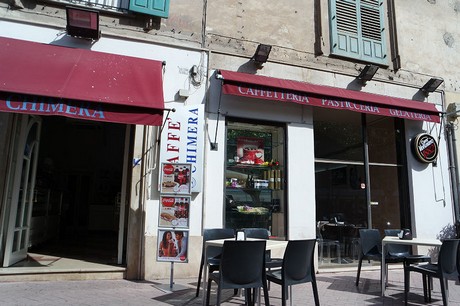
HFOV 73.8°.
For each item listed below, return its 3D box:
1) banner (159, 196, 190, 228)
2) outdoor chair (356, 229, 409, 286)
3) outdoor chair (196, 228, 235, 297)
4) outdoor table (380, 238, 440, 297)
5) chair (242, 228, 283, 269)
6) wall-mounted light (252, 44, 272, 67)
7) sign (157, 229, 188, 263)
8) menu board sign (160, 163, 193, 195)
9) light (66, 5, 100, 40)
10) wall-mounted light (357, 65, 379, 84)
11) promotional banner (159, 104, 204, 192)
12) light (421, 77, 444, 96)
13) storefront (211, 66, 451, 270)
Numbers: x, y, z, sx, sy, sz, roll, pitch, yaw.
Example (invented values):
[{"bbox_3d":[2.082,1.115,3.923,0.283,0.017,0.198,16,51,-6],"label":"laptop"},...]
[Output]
[{"bbox_3d":[-0.807,0.870,4.496,0.450,0.450,0.030,1,-9,0],"label":"banner"},{"bbox_3d":[2.248,1.565,4.479,0.470,0.820,0.520,4,-9,-23],"label":"outdoor chair"},{"bbox_3d":[-0.097,1.403,3.833,0.480,0.830,0.520,3,-9,-15],"label":"outdoor chair"},{"bbox_3d":[2.544,1.580,4.244,0.700,0.730,0.700,-4,-10,31],"label":"outdoor table"},{"bbox_3d":[0.456,1.478,4.114,0.460,0.840,0.530,5,-10,-20],"label":"chair"},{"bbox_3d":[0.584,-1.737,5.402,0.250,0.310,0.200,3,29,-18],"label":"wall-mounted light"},{"bbox_3d":[-0.816,1.340,4.420,0.455,0.455,0.030,1,-9,0],"label":"sign"},{"bbox_3d":[-0.780,0.385,4.453,0.436,0.445,0.030,1,-8,0],"label":"menu board sign"},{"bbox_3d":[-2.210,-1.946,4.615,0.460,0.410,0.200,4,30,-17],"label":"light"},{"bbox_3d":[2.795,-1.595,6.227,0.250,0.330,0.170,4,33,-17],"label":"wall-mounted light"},{"bbox_3d":[-0.758,-0.087,4.845,0.658,1.401,0.100,3,-9,-18],"label":"promotional banner"},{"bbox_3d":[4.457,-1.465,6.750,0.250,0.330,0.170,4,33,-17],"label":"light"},{"bbox_3d":[2.214,0.418,5.726,5.450,3.420,0.600,3,-9,-18],"label":"storefront"}]

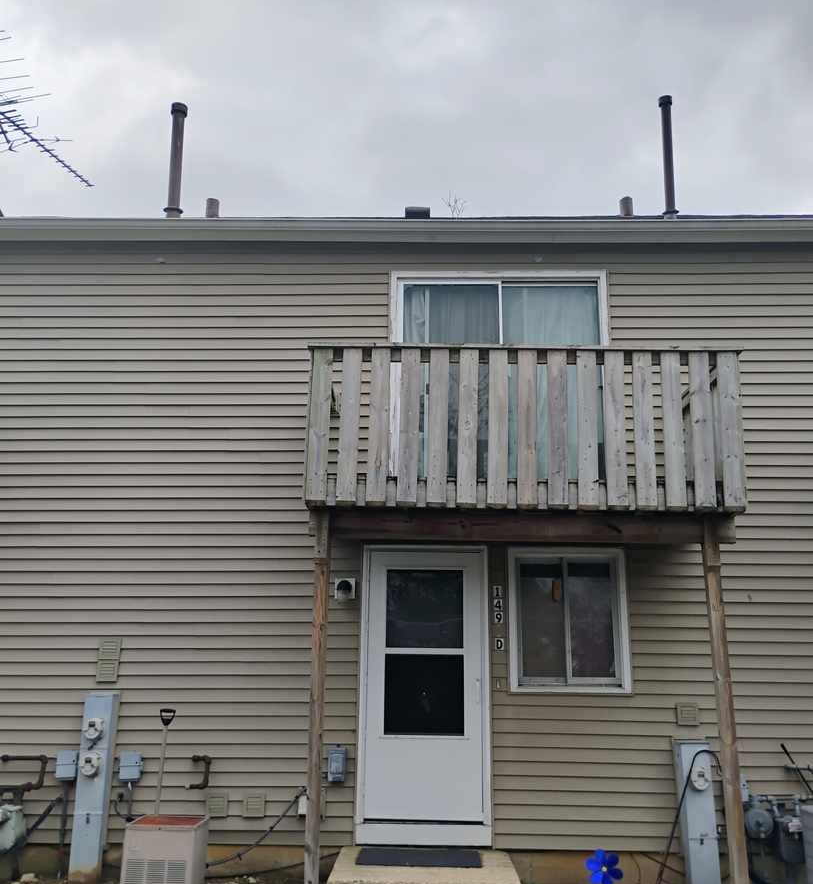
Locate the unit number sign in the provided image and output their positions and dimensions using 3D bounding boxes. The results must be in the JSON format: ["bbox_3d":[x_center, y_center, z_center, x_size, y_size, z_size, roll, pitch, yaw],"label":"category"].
[{"bbox_3d":[0.736,1.300,6.979,0.072,0.295,0.012,0,-15,1],"label":"unit number sign"}]

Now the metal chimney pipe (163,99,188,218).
[{"bbox_3d":[-2.650,-3.252,10.085,0.215,1.502,0.215,-1,-15,1],"label":"metal chimney pipe"}]

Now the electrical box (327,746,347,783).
[{"bbox_3d":[-0.525,2.452,6.652,0.145,0.235,0.090,0,-15,1],"label":"electrical box"}]

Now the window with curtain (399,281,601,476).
[{"bbox_3d":[0.832,-0.498,7.470,1.830,1.995,0.100,0,-15,1],"label":"window with curtain"}]

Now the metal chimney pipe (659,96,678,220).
[{"bbox_3d":[2.991,-3.261,9.982,0.185,1.592,0.185,2,-15,2],"label":"metal chimney pipe"}]

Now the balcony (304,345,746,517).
[{"bbox_3d":[0.843,0.005,6.743,3.070,1.155,1.160,0,-14,2],"label":"balcony"}]

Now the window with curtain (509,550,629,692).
[{"bbox_3d":[1.294,1.426,6.963,0.925,1.120,0.100,0,-14,2],"label":"window with curtain"}]

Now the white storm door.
[{"bbox_3d":[0.144,1.927,6.802,1.020,2.228,0.080,0,-15,1],"label":"white storm door"}]

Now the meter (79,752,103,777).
[{"bbox_3d":[-2.358,2.407,6.529,0.150,0.160,0.110,0,-14,2],"label":"meter"}]

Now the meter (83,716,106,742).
[{"bbox_3d":[-2.340,2.160,6.568,0.165,0.172,0.105,0,-15,1],"label":"meter"}]

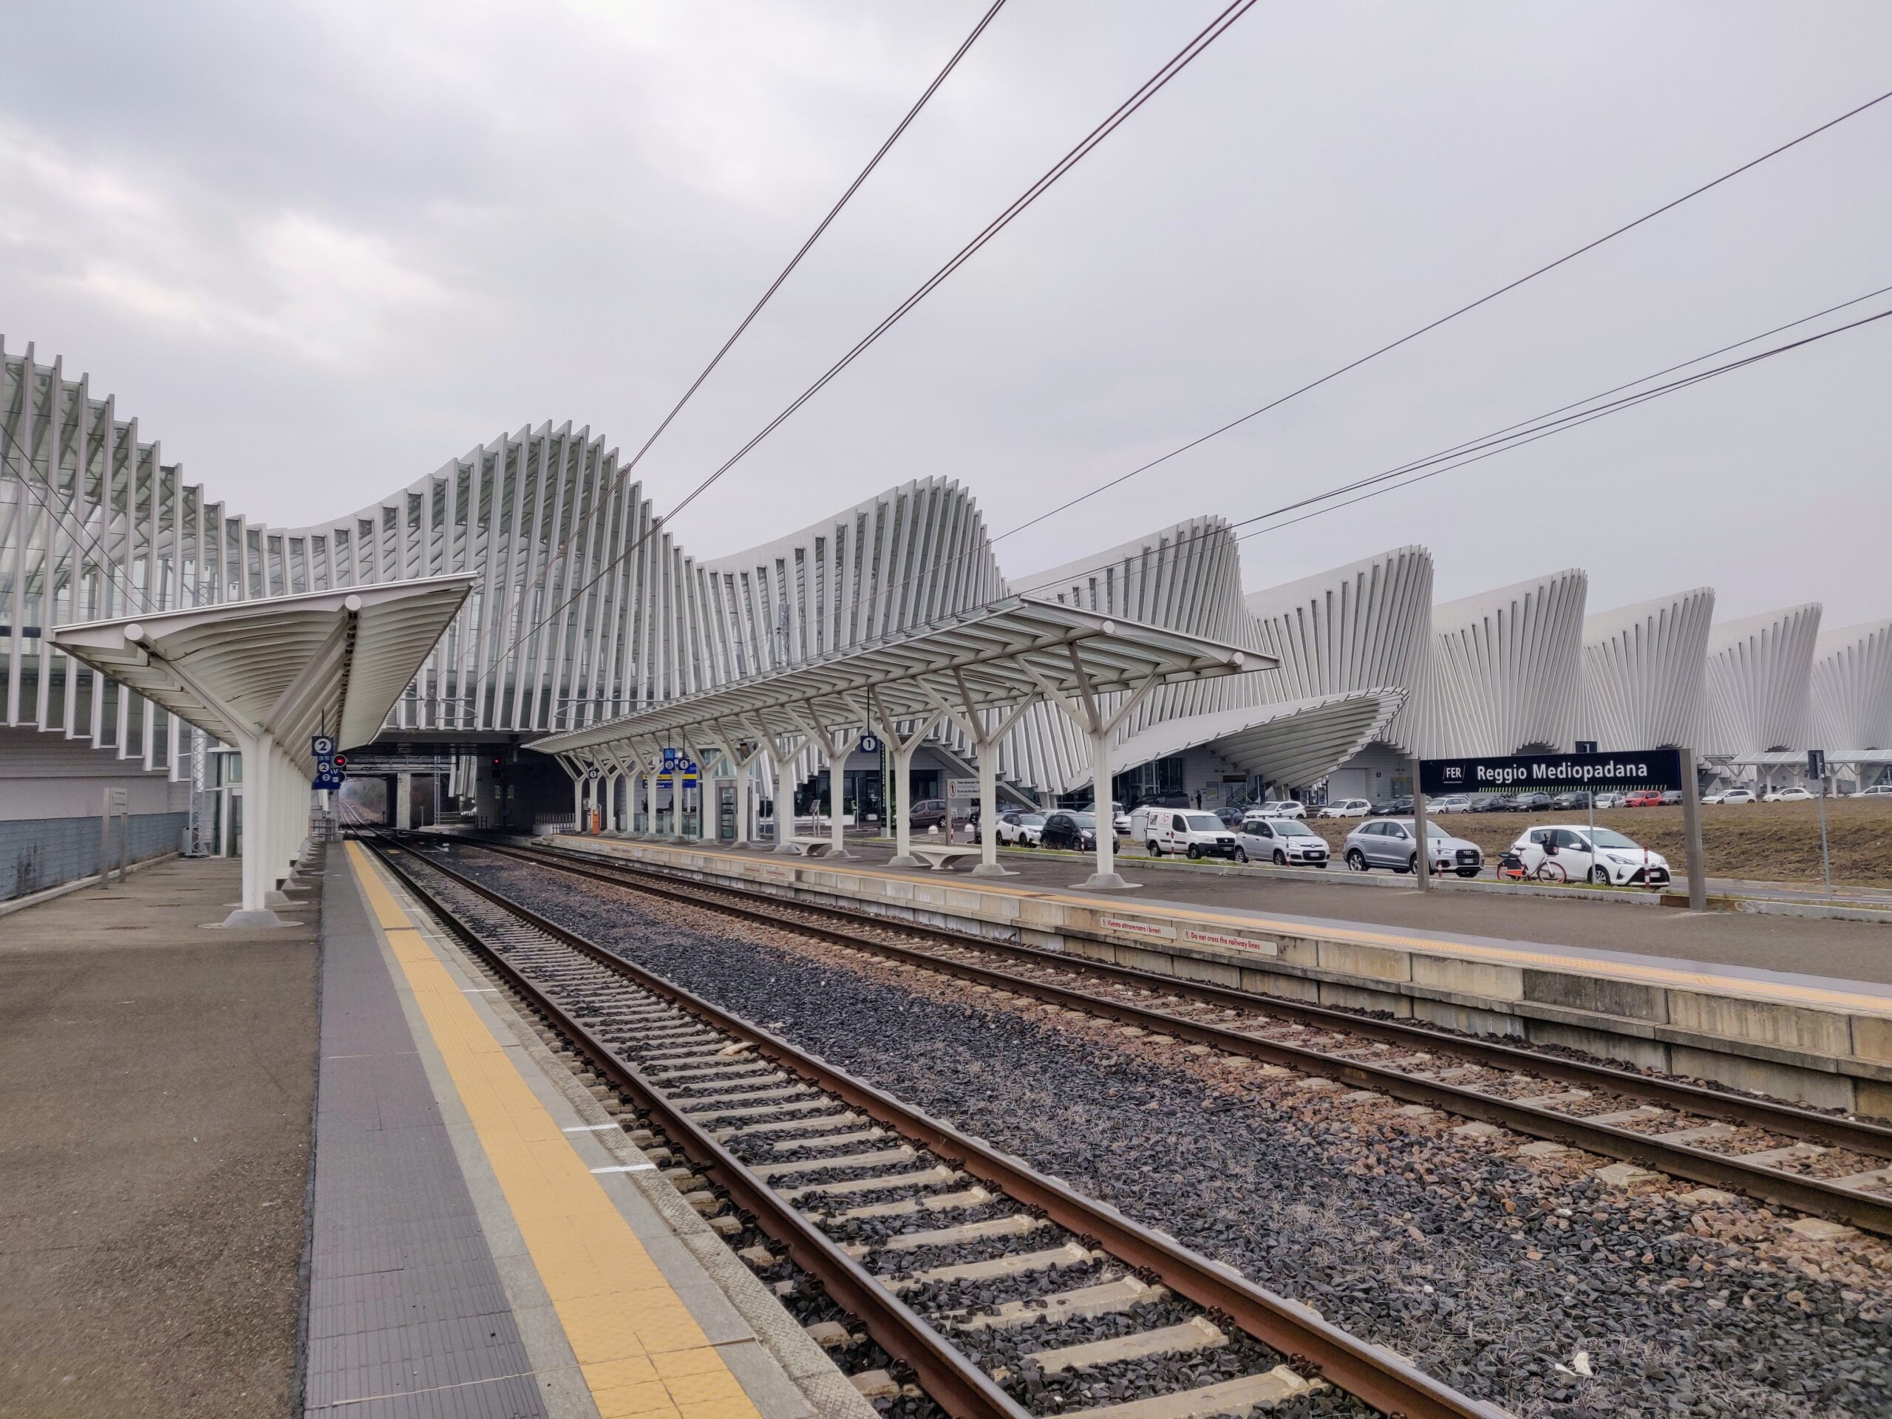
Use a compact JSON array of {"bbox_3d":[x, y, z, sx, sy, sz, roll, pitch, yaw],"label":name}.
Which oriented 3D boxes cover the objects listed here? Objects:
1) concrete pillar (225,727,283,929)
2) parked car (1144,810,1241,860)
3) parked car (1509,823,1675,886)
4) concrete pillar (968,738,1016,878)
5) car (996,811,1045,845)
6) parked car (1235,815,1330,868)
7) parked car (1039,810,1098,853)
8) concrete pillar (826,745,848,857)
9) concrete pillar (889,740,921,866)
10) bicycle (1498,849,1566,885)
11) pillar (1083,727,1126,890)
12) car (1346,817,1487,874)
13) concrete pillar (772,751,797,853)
[{"bbox_3d":[-9.514,1.621,18.847,0.710,2.643,0.620,1,-4,-24],"label":"concrete pillar"},{"bbox_3d":[9.162,4.650,50.745,1.752,1.820,4.253,1,-4,-23],"label":"parked car"},{"bbox_3d":[15.704,3.586,33.501,1.725,1.510,3.945,1,-4,-21],"label":"parked car"},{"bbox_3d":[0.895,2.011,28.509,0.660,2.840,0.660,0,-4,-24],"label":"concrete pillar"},{"bbox_3d":[3.668,5.637,63.646,1.770,1.520,4.100,0,-4,-23],"label":"car"},{"bbox_3d":[10.932,4.363,44.603,1.673,1.550,3.653,0,-4,-21],"label":"parked car"},{"bbox_3d":[5.217,4.802,53.532,1.750,1.520,3.950,0,-4,-23],"label":"parked car"},{"bbox_3d":[-2.934,2.542,36.994,0.550,2.950,0.550,0,-4,-24],"label":"concrete pillar"},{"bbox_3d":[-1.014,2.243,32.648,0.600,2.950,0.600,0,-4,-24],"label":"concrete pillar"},{"bbox_3d":[13.082,3.422,30.500,0.580,1.150,1.680,1,-4,-32],"label":"bicycle"},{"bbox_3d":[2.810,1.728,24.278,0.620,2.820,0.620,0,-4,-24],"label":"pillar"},{"bbox_3d":[13.140,3.914,38.552,1.861,1.600,4.388,1,-4,-23],"label":"car"},{"bbox_3d":[-4.844,2.838,41.278,0.570,2.950,0.570,0,-4,-24],"label":"concrete pillar"}]

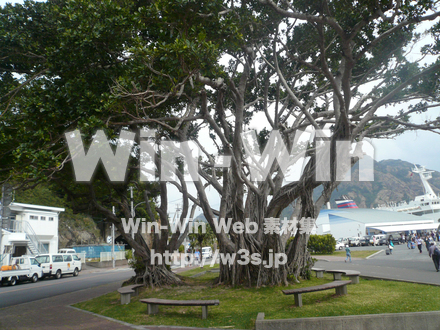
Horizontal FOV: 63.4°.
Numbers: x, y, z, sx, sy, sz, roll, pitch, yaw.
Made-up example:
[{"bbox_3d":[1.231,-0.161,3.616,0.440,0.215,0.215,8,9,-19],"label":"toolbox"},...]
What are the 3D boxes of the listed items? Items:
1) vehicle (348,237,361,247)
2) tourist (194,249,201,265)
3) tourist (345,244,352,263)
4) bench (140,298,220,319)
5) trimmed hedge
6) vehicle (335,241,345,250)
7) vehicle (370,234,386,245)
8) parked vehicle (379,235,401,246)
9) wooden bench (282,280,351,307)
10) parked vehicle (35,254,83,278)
[{"bbox_3d":[25.095,14.100,65.192,3.600,1.880,1.530,5,-15,-33],"label":"vehicle"},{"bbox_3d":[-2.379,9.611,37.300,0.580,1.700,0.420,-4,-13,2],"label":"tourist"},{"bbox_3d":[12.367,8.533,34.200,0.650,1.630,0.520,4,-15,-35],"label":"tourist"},{"bbox_3d":[-1.185,4.095,10.080,2.500,0.420,0.620,-10,-14,27],"label":"bench"},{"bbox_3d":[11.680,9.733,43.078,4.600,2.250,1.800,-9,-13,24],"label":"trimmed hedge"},{"bbox_3d":[16.738,12.049,52.951,4.100,1.480,1.680,-9,-13,25],"label":"vehicle"},{"bbox_3d":[28.341,13.480,63.239,3.600,1.880,1.530,4,-14,-31],"label":"vehicle"},{"bbox_3d":[29.914,13.188,62.259,4.100,1.850,1.650,5,-15,-34],"label":"parked vehicle"},{"bbox_3d":[2.910,3.710,10.240,2.700,0.400,0.740,4,-15,-35],"label":"wooden bench"},{"bbox_3d":[-13.850,8.770,30.900,1.690,1.970,4.690,-7,-13,10],"label":"parked vehicle"}]

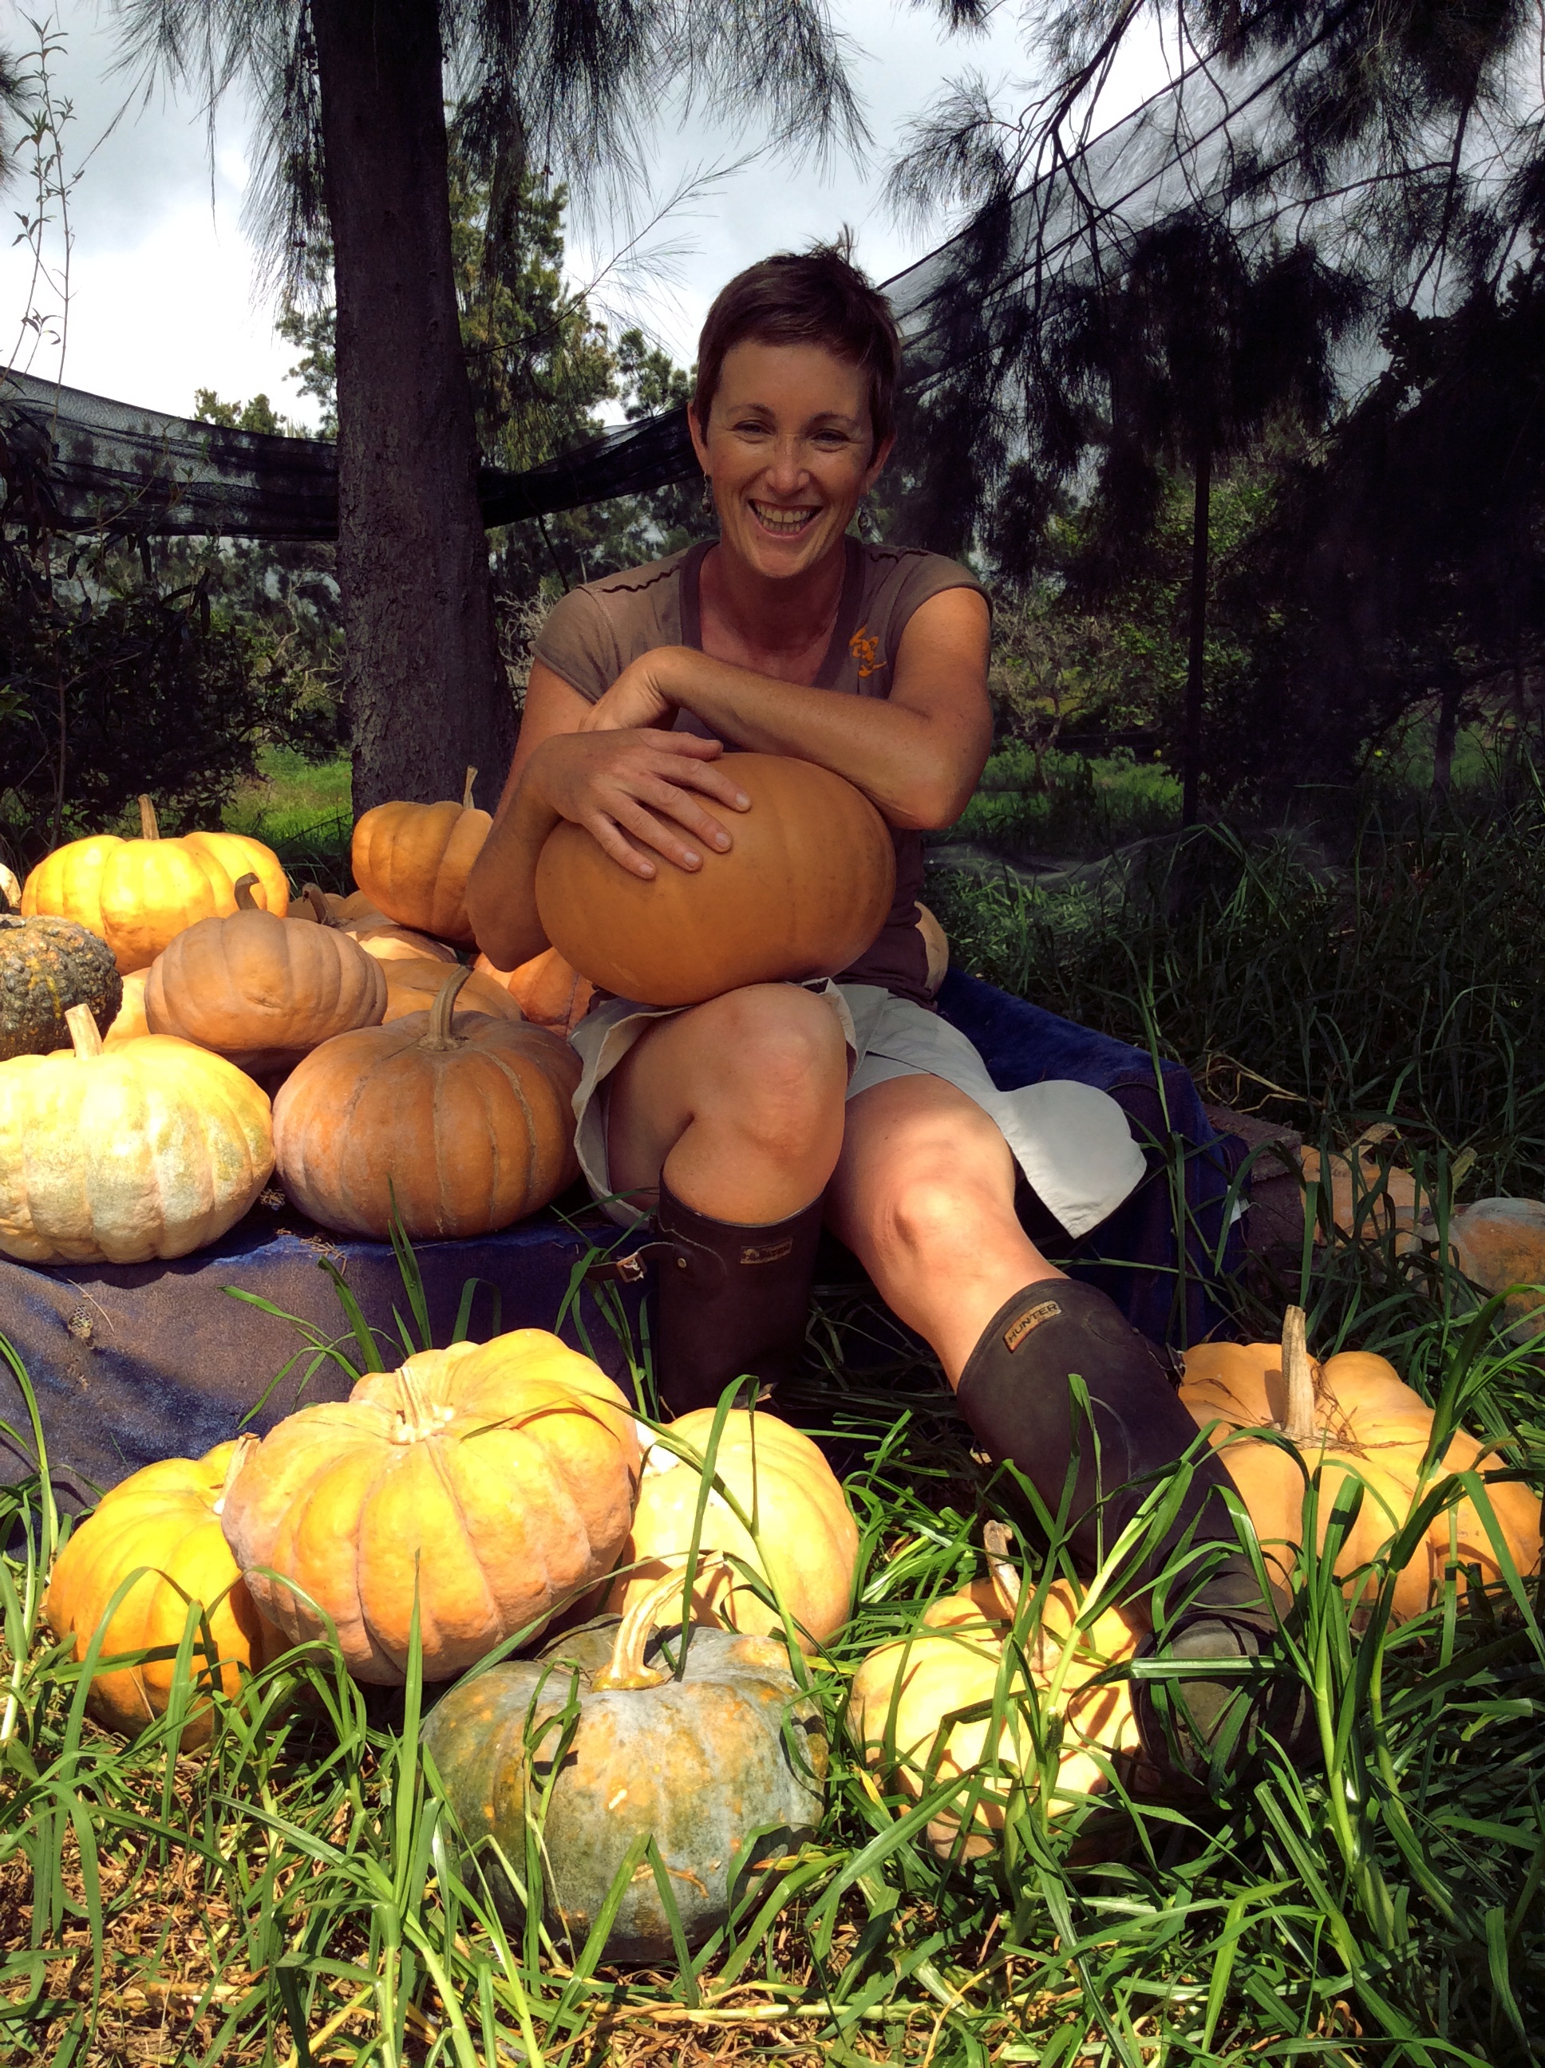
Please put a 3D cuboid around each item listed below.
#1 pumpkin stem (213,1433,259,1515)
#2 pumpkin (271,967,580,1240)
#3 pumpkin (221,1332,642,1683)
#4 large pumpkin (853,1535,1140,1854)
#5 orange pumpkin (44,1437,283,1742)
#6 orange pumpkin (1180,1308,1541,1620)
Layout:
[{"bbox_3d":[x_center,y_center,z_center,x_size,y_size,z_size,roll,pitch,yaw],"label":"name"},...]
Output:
[{"bbox_3d":[-0.377,0.309,1.385,0.026,0.064,0.026,20,12,-4],"label":"pumpkin stem"},{"bbox_3d":[-0.313,0.051,1.787,0.276,0.245,0.276,3,15,-1],"label":"pumpkin"},{"bbox_3d":[-0.247,0.340,1.426,0.300,0.225,0.300,-8,26,2],"label":"pumpkin"},{"bbox_3d":[0.155,0.415,1.278,0.203,0.225,0.203,6,28,-1],"label":"large pumpkin"},{"bbox_3d":[-0.405,0.388,1.402,0.222,0.225,0.222,6,12,-1],"label":"orange pumpkin"},{"bbox_3d":[0.431,0.330,1.585,0.355,0.265,0.355,-3,18,1],"label":"orange pumpkin"}]

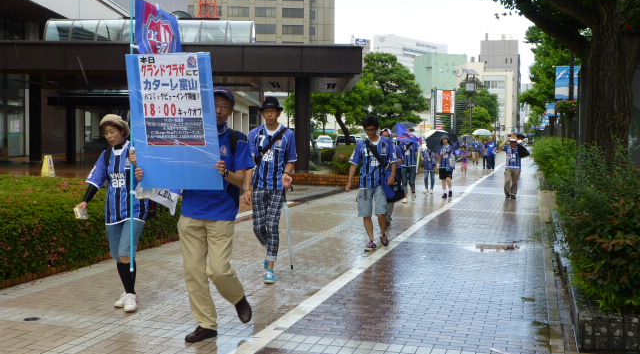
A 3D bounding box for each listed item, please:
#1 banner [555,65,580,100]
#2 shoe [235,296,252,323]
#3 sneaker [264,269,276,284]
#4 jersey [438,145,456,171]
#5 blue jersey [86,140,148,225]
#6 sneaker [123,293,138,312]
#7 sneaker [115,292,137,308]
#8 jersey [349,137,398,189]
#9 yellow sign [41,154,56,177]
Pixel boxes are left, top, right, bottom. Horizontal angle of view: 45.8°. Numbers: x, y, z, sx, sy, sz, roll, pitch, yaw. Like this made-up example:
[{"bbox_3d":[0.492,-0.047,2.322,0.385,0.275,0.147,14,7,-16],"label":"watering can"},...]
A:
[{"bbox_3d":[7.836,-2.992,24.000,0.780,1.040,0.060,1,2,16],"label":"banner"},{"bbox_3d":[-0.562,0.943,5.500,0.105,0.270,0.115,-8,-39,-7],"label":"shoe"},{"bbox_3d":[-0.484,0.953,7.413,0.105,0.120,0.280,0,2,7],"label":"sneaker"},{"bbox_3d":[3.300,-0.506,19.695,0.470,0.680,0.280,0,2,12],"label":"jersey"},{"bbox_3d":[-1.656,0.045,6.200,0.530,0.700,0.320,0,2,12],"label":"blue jersey"},{"bbox_3d":[-1.534,1.009,6.164,0.095,0.105,0.245,0,2,-2],"label":"sneaker"},{"bbox_3d":[-1.608,1.003,6.314,0.095,0.105,0.245,1,2,25],"label":"sneaker"},{"bbox_3d":[0.675,-0.195,9.650,0.600,0.660,0.340,0,2,9],"label":"jersey"},{"bbox_3d":[-8.047,-0.256,22.507,0.320,0.700,0.320,1,3,31],"label":"yellow sign"}]

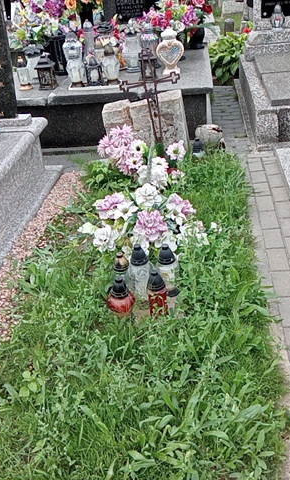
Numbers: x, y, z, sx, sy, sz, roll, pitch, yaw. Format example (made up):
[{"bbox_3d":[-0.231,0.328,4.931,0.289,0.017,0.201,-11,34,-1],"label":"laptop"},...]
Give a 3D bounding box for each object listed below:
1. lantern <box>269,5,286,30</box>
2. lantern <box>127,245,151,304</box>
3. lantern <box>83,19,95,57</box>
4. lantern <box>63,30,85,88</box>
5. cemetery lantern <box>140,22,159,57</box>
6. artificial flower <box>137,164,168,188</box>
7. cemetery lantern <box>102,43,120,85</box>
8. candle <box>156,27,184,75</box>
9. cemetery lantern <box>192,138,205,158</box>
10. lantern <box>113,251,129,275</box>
[{"bbox_3d":[1.290,-2.145,5.000,0.138,0.228,0.138,-1,30,7],"label":"lantern"},{"bbox_3d":[-0.018,0.146,2.092,0.094,0.299,0.094,-1,30,7],"label":"lantern"},{"bbox_3d":[-0.487,-1.746,4.596,0.115,0.400,0.115,-1,30,7],"label":"lantern"},{"bbox_3d":[-0.539,-1.367,3.933,0.150,0.375,0.150,-1,30,7],"label":"lantern"},{"bbox_3d":[0.049,-1.644,4.374,0.155,0.353,0.155,-1,30,7],"label":"cemetery lantern"},{"bbox_3d":[0.045,-0.379,3.092,0.165,0.130,0.140,-1,30,7],"label":"artificial flower"},{"bbox_3d":[-0.257,-1.349,3.970,0.140,0.278,0.140,-1,30,7],"label":"cemetery lantern"},{"bbox_3d":[0.199,-1.498,4.108,0.213,0.337,0.115,-1,30,7],"label":"candle"},{"bbox_3d":[0.362,-0.602,3.536,0.085,0.190,0.085,-1,30,7],"label":"cemetery lantern"},{"bbox_3d":[-0.092,0.148,2.177,0.080,0.225,0.080,-1,30,7],"label":"lantern"}]

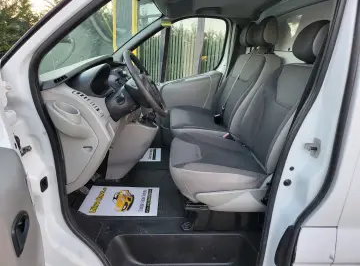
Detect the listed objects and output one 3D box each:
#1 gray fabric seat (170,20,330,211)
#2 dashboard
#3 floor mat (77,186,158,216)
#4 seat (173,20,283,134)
[{"bbox_3d":[0.362,-0.127,1.429,0.832,0.985,0.528,1,15,-3],"label":"gray fabric seat"},{"bbox_3d":[-0.588,-0.222,1.789,0.609,0.670,1.522,1,15,-3],"label":"dashboard"},{"bbox_3d":[-0.355,0.416,1.570,0.457,0.015,0.337,1,15,-3],"label":"floor mat"},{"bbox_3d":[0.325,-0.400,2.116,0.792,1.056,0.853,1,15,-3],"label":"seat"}]

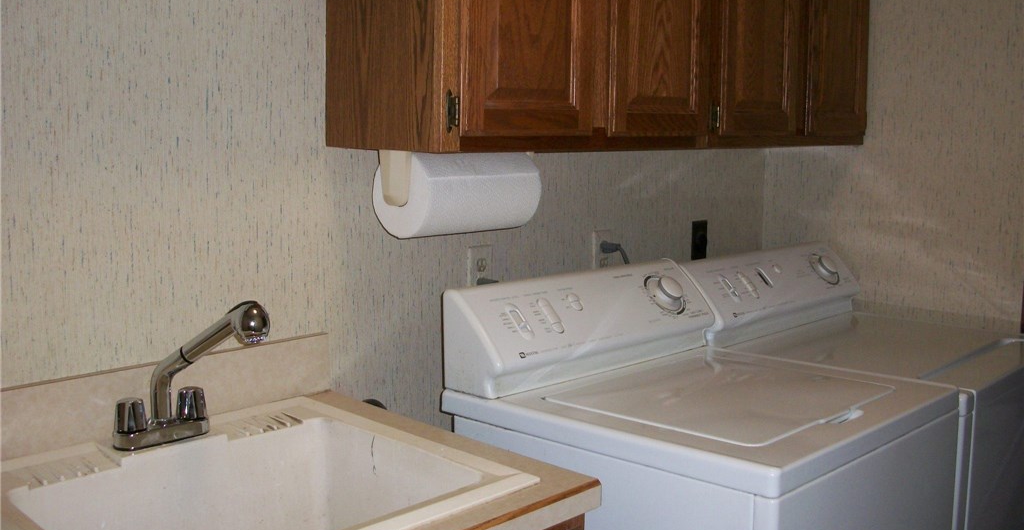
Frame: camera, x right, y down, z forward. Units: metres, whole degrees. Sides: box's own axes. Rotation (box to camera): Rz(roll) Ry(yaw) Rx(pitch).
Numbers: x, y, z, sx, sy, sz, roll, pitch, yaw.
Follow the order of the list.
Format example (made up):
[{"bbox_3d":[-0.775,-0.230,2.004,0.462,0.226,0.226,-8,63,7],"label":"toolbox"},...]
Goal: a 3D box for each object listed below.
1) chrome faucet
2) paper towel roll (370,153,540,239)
[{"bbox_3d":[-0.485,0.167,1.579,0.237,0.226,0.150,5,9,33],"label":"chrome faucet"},{"bbox_3d":[-0.100,-0.139,1.947,0.278,0.160,0.160,-7,10,-44],"label":"paper towel roll"}]

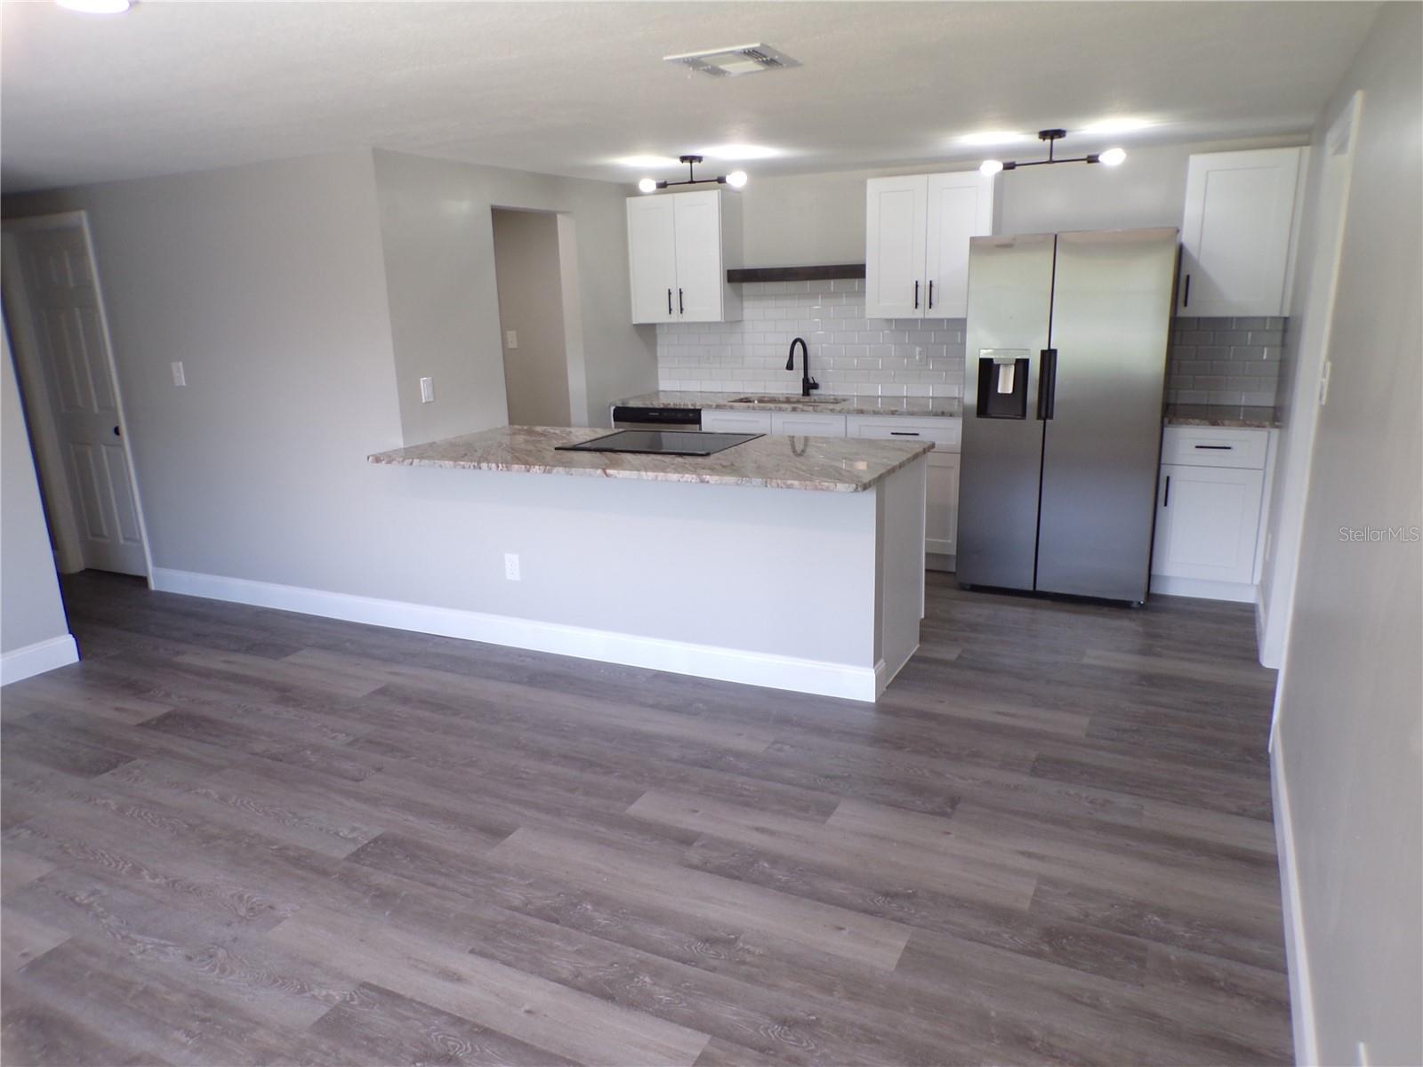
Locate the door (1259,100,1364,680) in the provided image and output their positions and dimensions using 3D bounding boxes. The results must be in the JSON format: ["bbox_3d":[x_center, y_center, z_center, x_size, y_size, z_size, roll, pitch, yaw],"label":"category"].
[{"bbox_3d":[2.186,-0.359,3.559,0.115,2.090,0.900,5,16,26],"label":"door"}]

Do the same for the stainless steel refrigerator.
[{"bbox_3d":[1.877,-0.620,5.180,0.913,1.790,0.840,5,16,25],"label":"stainless steel refrigerator"}]

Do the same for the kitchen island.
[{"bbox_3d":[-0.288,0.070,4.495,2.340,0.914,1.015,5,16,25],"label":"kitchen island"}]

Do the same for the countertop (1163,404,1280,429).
[{"bbox_3d":[2.564,-0.583,4.979,0.523,0.033,0.625,5,16,26],"label":"countertop"}]

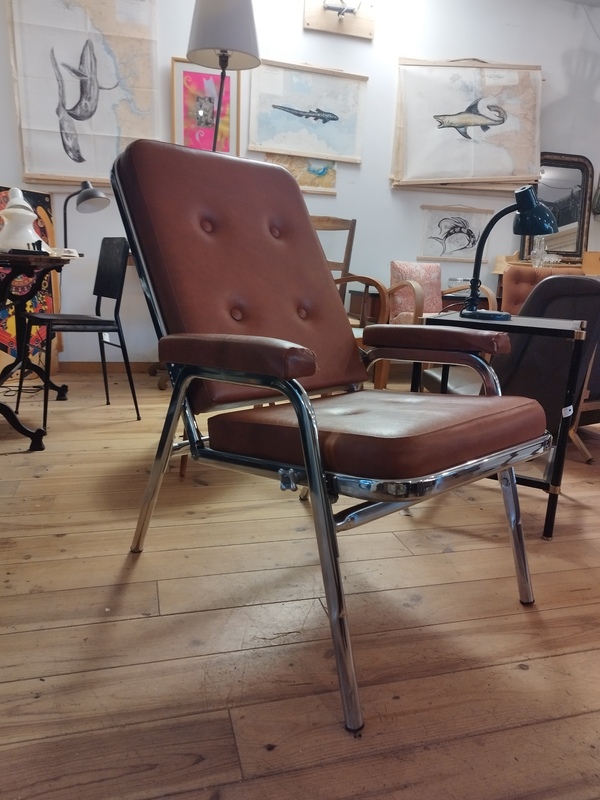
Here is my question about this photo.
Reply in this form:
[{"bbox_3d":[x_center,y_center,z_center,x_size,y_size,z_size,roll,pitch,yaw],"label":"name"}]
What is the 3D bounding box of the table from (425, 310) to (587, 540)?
[{"bbox_3d":[0.649,0.043,1.844,0.460,0.630,0.390,10,15,25],"label":"table"}]

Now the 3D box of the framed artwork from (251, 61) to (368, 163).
[{"bbox_3d":[0.063,-1.838,3.541,0.780,0.530,0.025,-1,14,-16],"label":"framed artwork"}]

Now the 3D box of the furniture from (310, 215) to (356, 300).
[{"bbox_3d":[0.115,-0.561,3.317,0.540,1.040,0.520,-1,15,-18],"label":"furniture"}]

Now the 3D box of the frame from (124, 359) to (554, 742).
[{"bbox_3d":[0.074,0.167,1.331,0.625,0.570,0.800,-10,19,-42],"label":"frame"}]

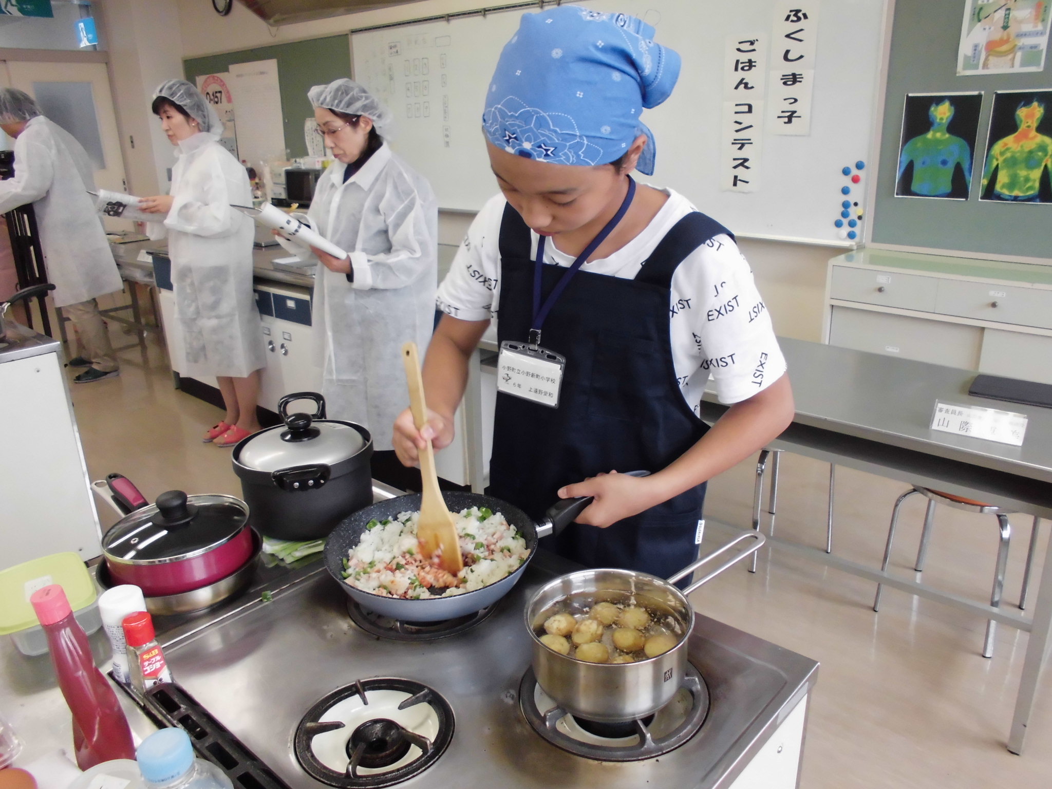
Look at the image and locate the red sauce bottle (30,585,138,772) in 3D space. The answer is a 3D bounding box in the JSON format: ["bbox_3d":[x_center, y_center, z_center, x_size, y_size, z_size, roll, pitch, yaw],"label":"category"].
[{"bbox_3d":[-0.428,0.270,0.770,0.062,0.198,0.055,-13,22,-28],"label":"red sauce bottle"}]

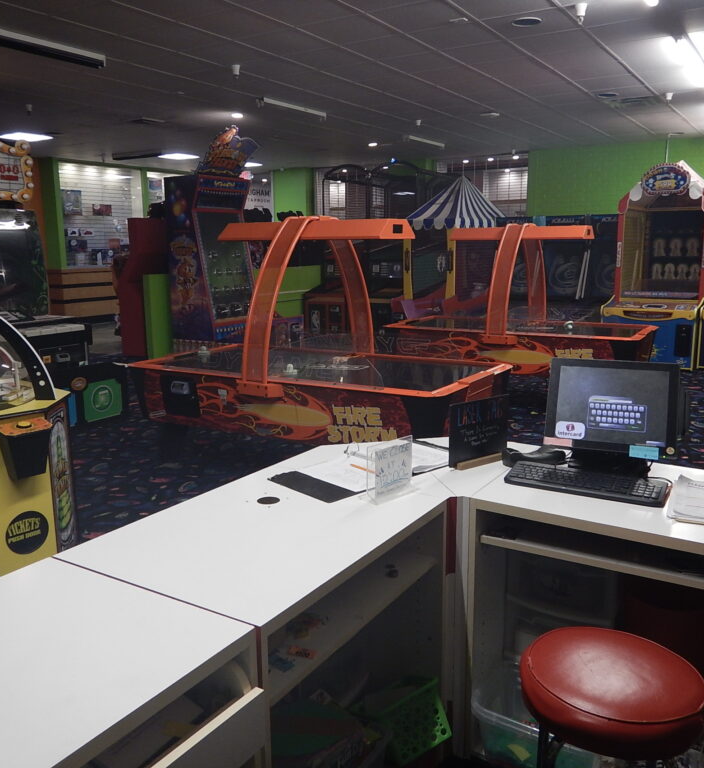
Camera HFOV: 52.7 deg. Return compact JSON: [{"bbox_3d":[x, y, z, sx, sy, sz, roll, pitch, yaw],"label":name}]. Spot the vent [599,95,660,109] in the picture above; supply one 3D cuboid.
[{"bbox_3d":[3.292,-3.276,8.291,0.600,0.060,0.550,6,13,32],"label":"vent"}]

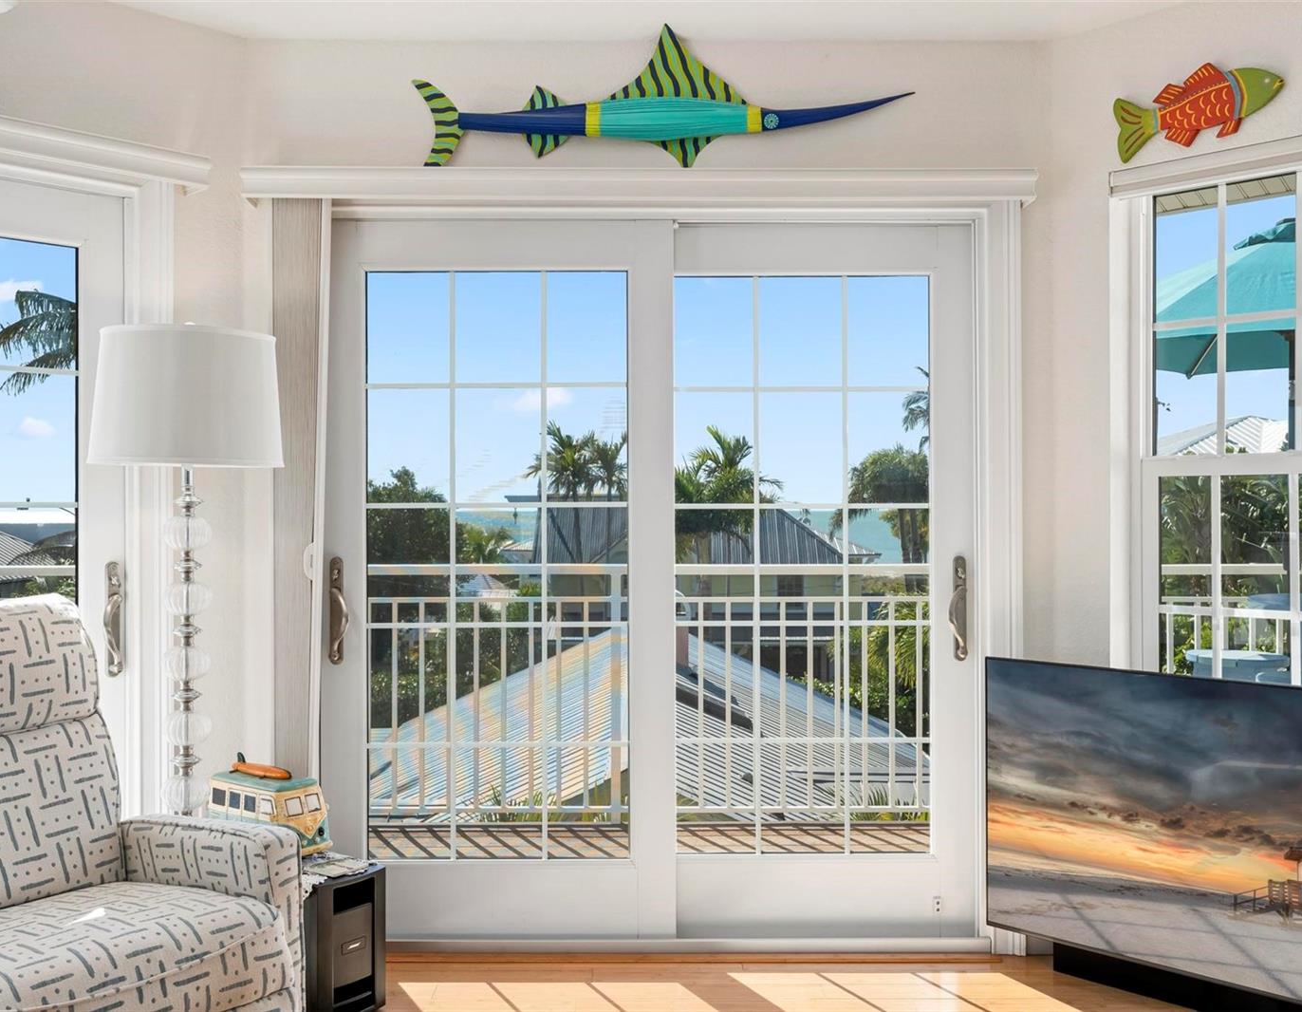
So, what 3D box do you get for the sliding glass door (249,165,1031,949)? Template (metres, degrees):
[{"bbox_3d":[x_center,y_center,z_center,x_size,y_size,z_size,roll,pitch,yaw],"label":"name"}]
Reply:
[{"bbox_3d":[-0.029,0.165,3.370,2.040,2.070,0.190,0,0,0],"label":"sliding glass door"}]

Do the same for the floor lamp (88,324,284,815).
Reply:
[{"bbox_3d":[-1.043,0.396,2.850,0.413,1.610,0.413,0,0,0],"label":"floor lamp"}]

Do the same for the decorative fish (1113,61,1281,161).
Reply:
[{"bbox_3d":[1.326,-0.970,3.083,0.412,0.204,0.035,0,0,45],"label":"decorative fish"}]

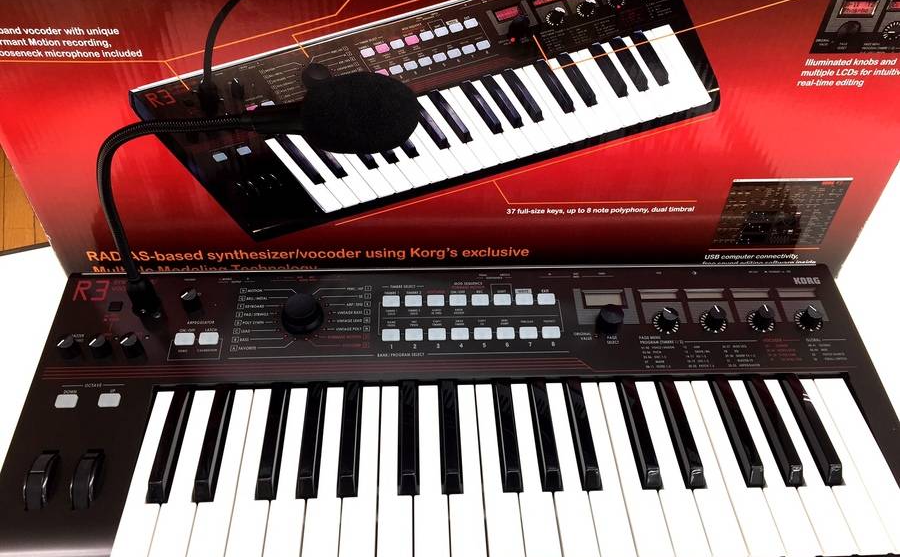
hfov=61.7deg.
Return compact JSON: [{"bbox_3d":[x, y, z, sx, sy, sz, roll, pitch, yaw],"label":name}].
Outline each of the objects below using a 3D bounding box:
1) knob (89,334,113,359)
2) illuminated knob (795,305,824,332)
[{"bbox_3d":[-0.264,0.051,0.571,0.013,0.015,0.013,-1,49,-2],"label":"knob"},{"bbox_3d":[0.288,0.031,0.600,0.021,0.013,0.021,-1,49,-2],"label":"illuminated knob"}]

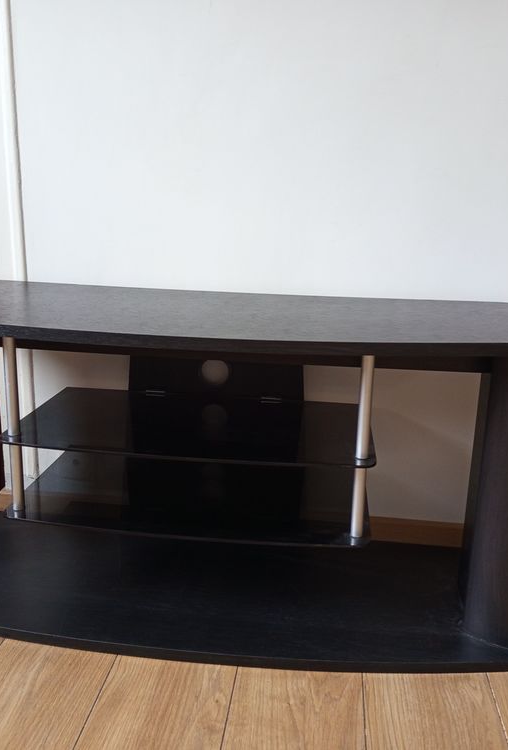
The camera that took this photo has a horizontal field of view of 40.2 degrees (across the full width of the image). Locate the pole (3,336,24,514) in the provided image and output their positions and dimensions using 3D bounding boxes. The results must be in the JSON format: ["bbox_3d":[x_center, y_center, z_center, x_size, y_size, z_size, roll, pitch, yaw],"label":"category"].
[{"bbox_3d":[-0.379,0.074,1.090,0.019,0.312,0.019,3,15,6],"label":"pole"}]

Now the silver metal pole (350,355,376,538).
[{"bbox_3d":[0.163,0.104,1.034,0.019,0.312,0.019,3,15,6],"label":"silver metal pole"}]

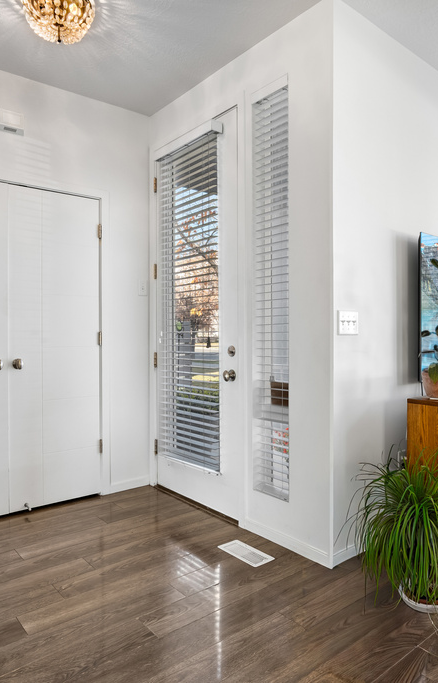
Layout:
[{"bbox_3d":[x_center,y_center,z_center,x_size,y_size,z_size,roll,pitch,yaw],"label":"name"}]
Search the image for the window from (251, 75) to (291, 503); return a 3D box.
[{"bbox_3d":[0.295,-0.250,2.470,0.060,2.160,0.280,0,1,-39],"label":"window"}]

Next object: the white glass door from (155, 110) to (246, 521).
[{"bbox_3d":[-0.167,-0.157,3.030,0.110,2.480,0.960,0,1,-40],"label":"white glass door"}]

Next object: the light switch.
[{"bbox_3d":[0.652,-0.096,2.295,0.165,0.117,0.010,0,1,-38],"label":"light switch"}]

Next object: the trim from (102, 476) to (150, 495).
[{"bbox_3d":[-0.666,1.036,3.297,0.370,0.087,0.018,0,1,-39],"label":"trim"}]

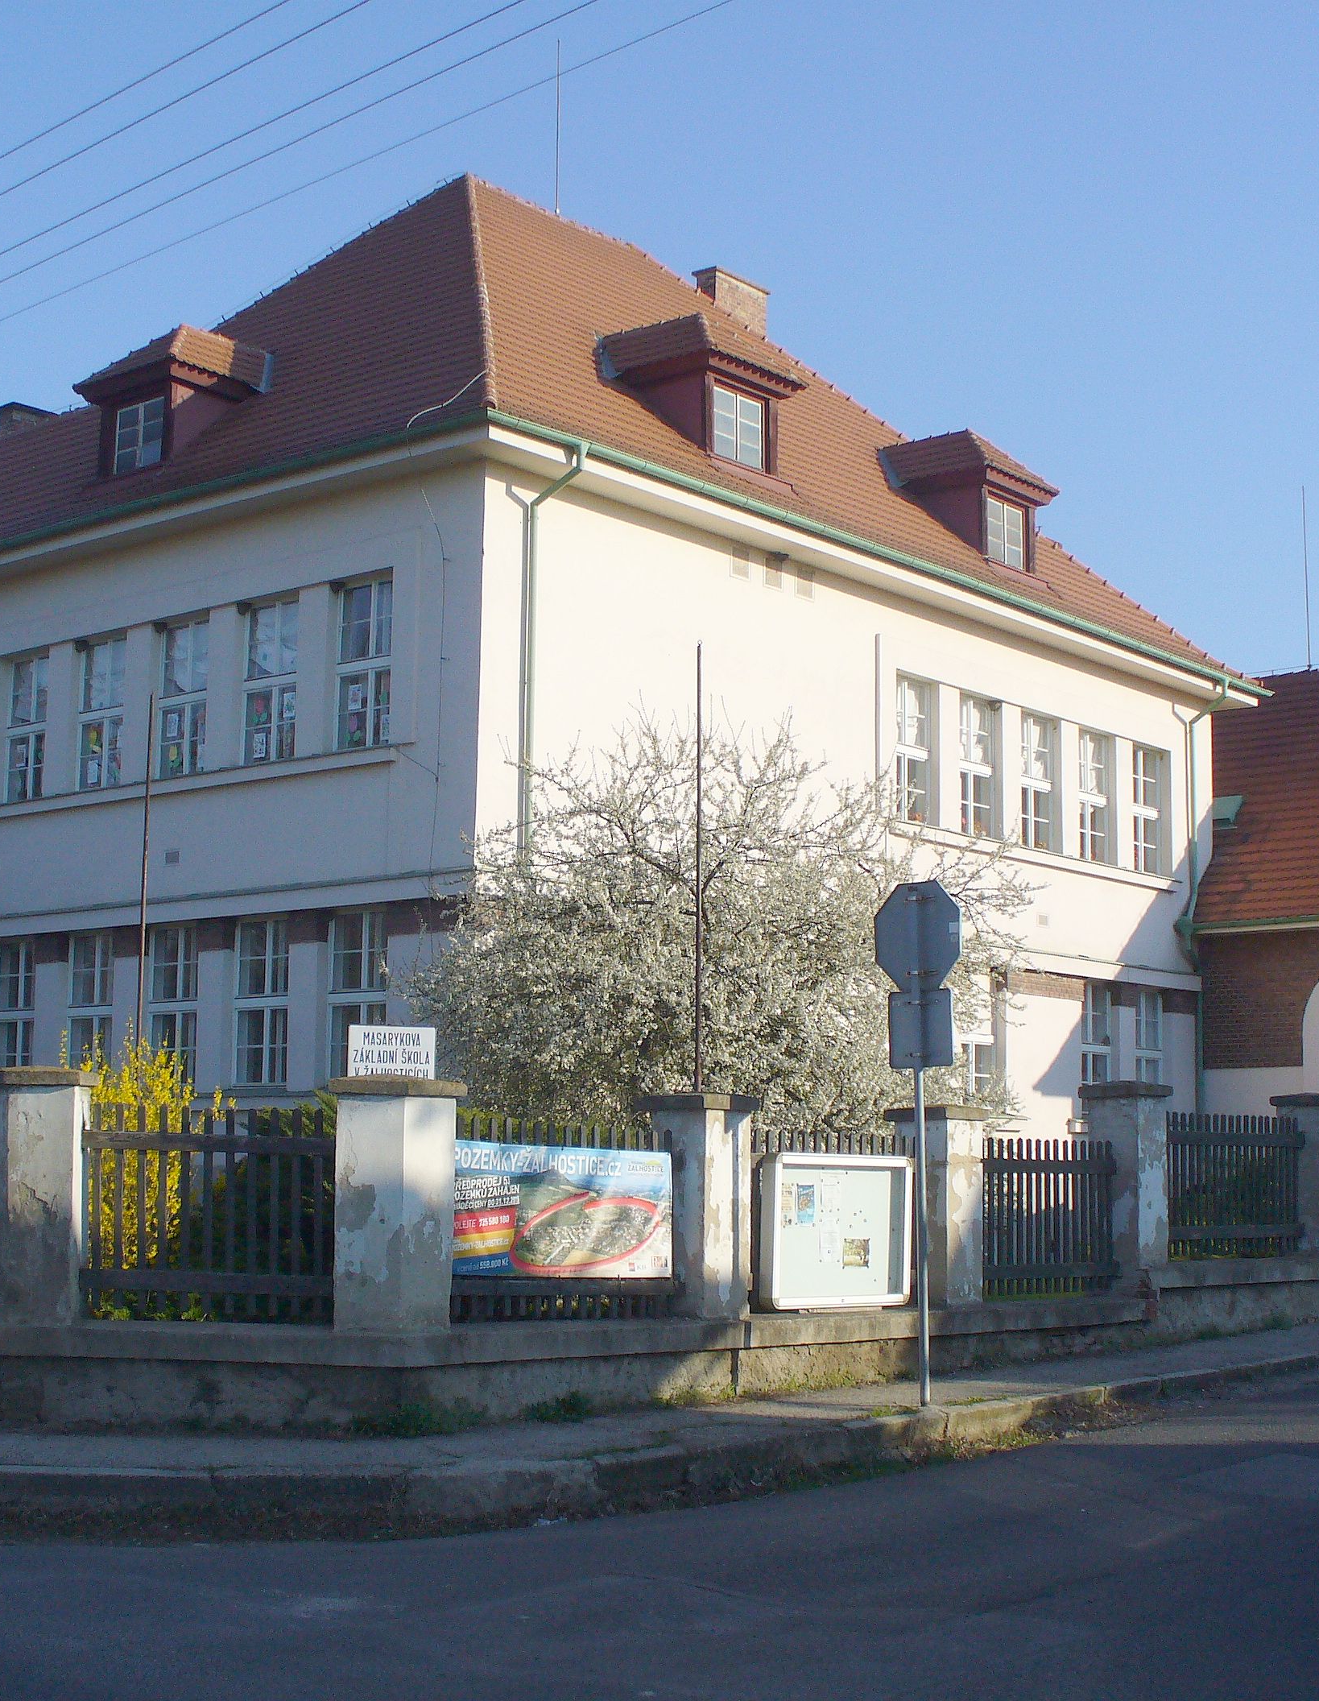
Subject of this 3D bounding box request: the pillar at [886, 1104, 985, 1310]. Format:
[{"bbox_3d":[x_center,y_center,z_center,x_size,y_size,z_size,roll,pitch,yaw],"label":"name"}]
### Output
[{"bbox_3d":[2.019,2.558,17.546,0.540,1.409,0.540,-6,-10,40],"label":"pillar"}]

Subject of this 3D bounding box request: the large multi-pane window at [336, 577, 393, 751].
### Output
[{"bbox_3d":[-3.264,-2.119,27.185,1.012,1.897,0.150,-6,-10,40],"label":"large multi-pane window"}]

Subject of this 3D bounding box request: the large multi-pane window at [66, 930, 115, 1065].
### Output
[{"bbox_3d":[-6.950,1.983,29.528,0.880,1.880,0.130,-6,-10,40],"label":"large multi-pane window"}]

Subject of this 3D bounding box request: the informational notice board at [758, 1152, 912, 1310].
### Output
[{"bbox_3d":[1.272,2.710,17.212,0.140,1.070,1.616,-6,-10,41],"label":"informational notice board"}]

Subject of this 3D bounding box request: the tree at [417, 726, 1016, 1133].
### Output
[{"bbox_3d":[0.530,1.338,21.905,5.324,5.082,5.553,1,-8,0],"label":"tree"}]

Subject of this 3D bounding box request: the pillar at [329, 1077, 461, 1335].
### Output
[{"bbox_3d":[-1.487,1.973,13.554,0.650,1.385,0.580,4,-8,-21],"label":"pillar"}]

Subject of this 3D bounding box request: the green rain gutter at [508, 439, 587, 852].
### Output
[{"bbox_3d":[-1.125,0.001,25.832,0.800,8.869,0.180,-6,-10,40],"label":"green rain gutter"}]

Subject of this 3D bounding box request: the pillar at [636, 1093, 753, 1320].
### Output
[{"bbox_3d":[0.270,2.269,15.510,0.540,1.400,0.540,-6,-10,40],"label":"pillar"}]

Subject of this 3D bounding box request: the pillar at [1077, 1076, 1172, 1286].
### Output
[{"bbox_3d":[3.739,2.646,19.420,0.540,1.545,0.540,-6,-10,40],"label":"pillar"}]

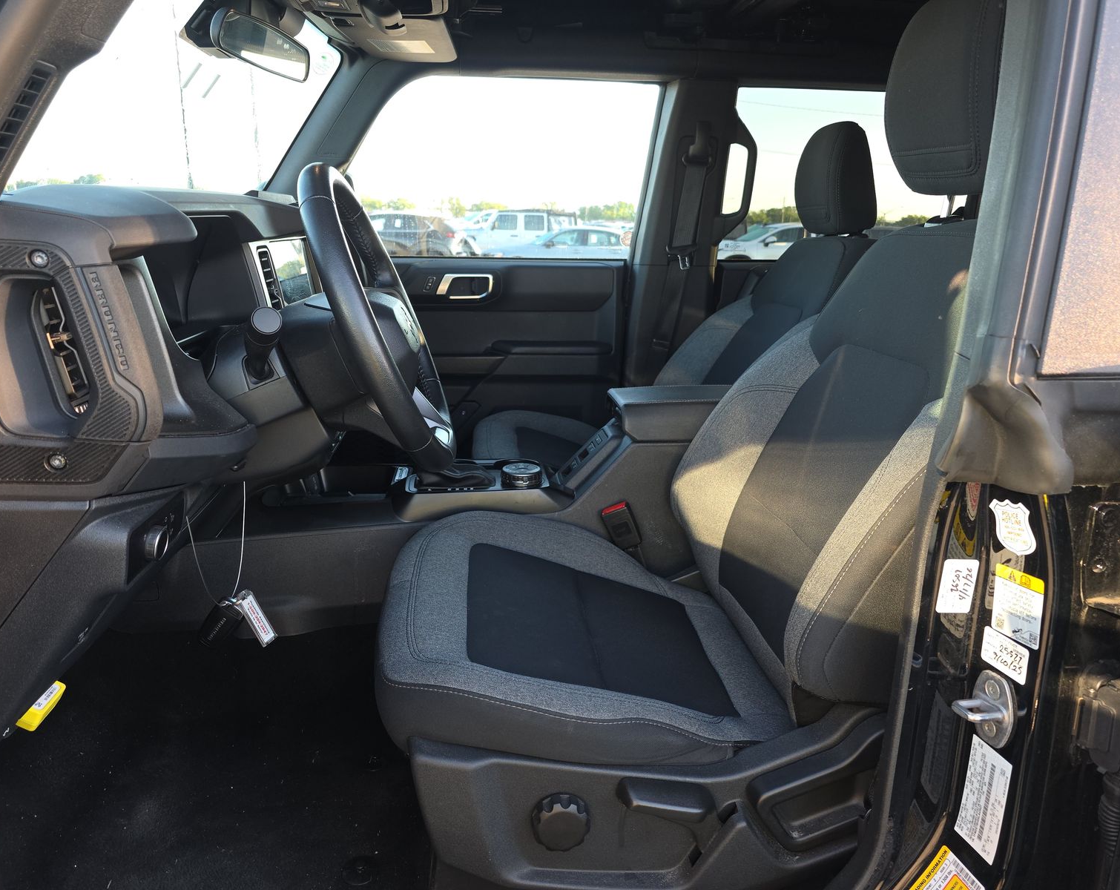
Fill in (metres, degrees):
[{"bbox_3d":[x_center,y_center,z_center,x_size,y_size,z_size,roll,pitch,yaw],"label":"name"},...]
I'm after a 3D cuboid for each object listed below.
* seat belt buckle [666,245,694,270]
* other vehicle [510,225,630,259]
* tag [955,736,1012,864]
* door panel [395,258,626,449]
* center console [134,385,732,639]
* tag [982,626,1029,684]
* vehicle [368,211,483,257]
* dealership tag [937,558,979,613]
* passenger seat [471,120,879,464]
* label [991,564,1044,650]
[{"bbox_3d":[0.295,-0.460,1.937,0.068,0.062,0.028,0,16,-6],"label":"seat belt buckle"},{"bbox_3d":[0.194,-5.078,21.143,4.850,1.450,1.850,0,16,-6],"label":"other vehicle"},{"bbox_3d":[0.362,0.302,0.674,0.003,0.099,0.043,-3,16,-16],"label":"tag"},{"bbox_3d":[-0.280,-0.207,2.013,0.890,0.530,0.130,0,16,-6],"label":"door panel"},{"bbox_3d":[-0.119,0.083,1.386,1.060,0.400,0.290,0,16,-6],"label":"center console"},{"bbox_3d":[0.363,0.172,0.643,0.003,0.030,0.045,-3,16,-16],"label":"tag"},{"bbox_3d":[-4.836,-5.693,22.436,4.650,1.680,1.880,0,16,-6],"label":"vehicle"},{"bbox_3d":[0.332,0.118,0.658,0.028,0.048,0.003,3,16,8],"label":"dealership tag"},{"bbox_3d":[0.226,-0.204,1.731,0.870,0.970,0.530,0,16,-6],"label":"passenger seat"},{"bbox_3d":[0.364,0.127,0.628,0.003,0.055,0.045,-4,11,-16],"label":"label"}]

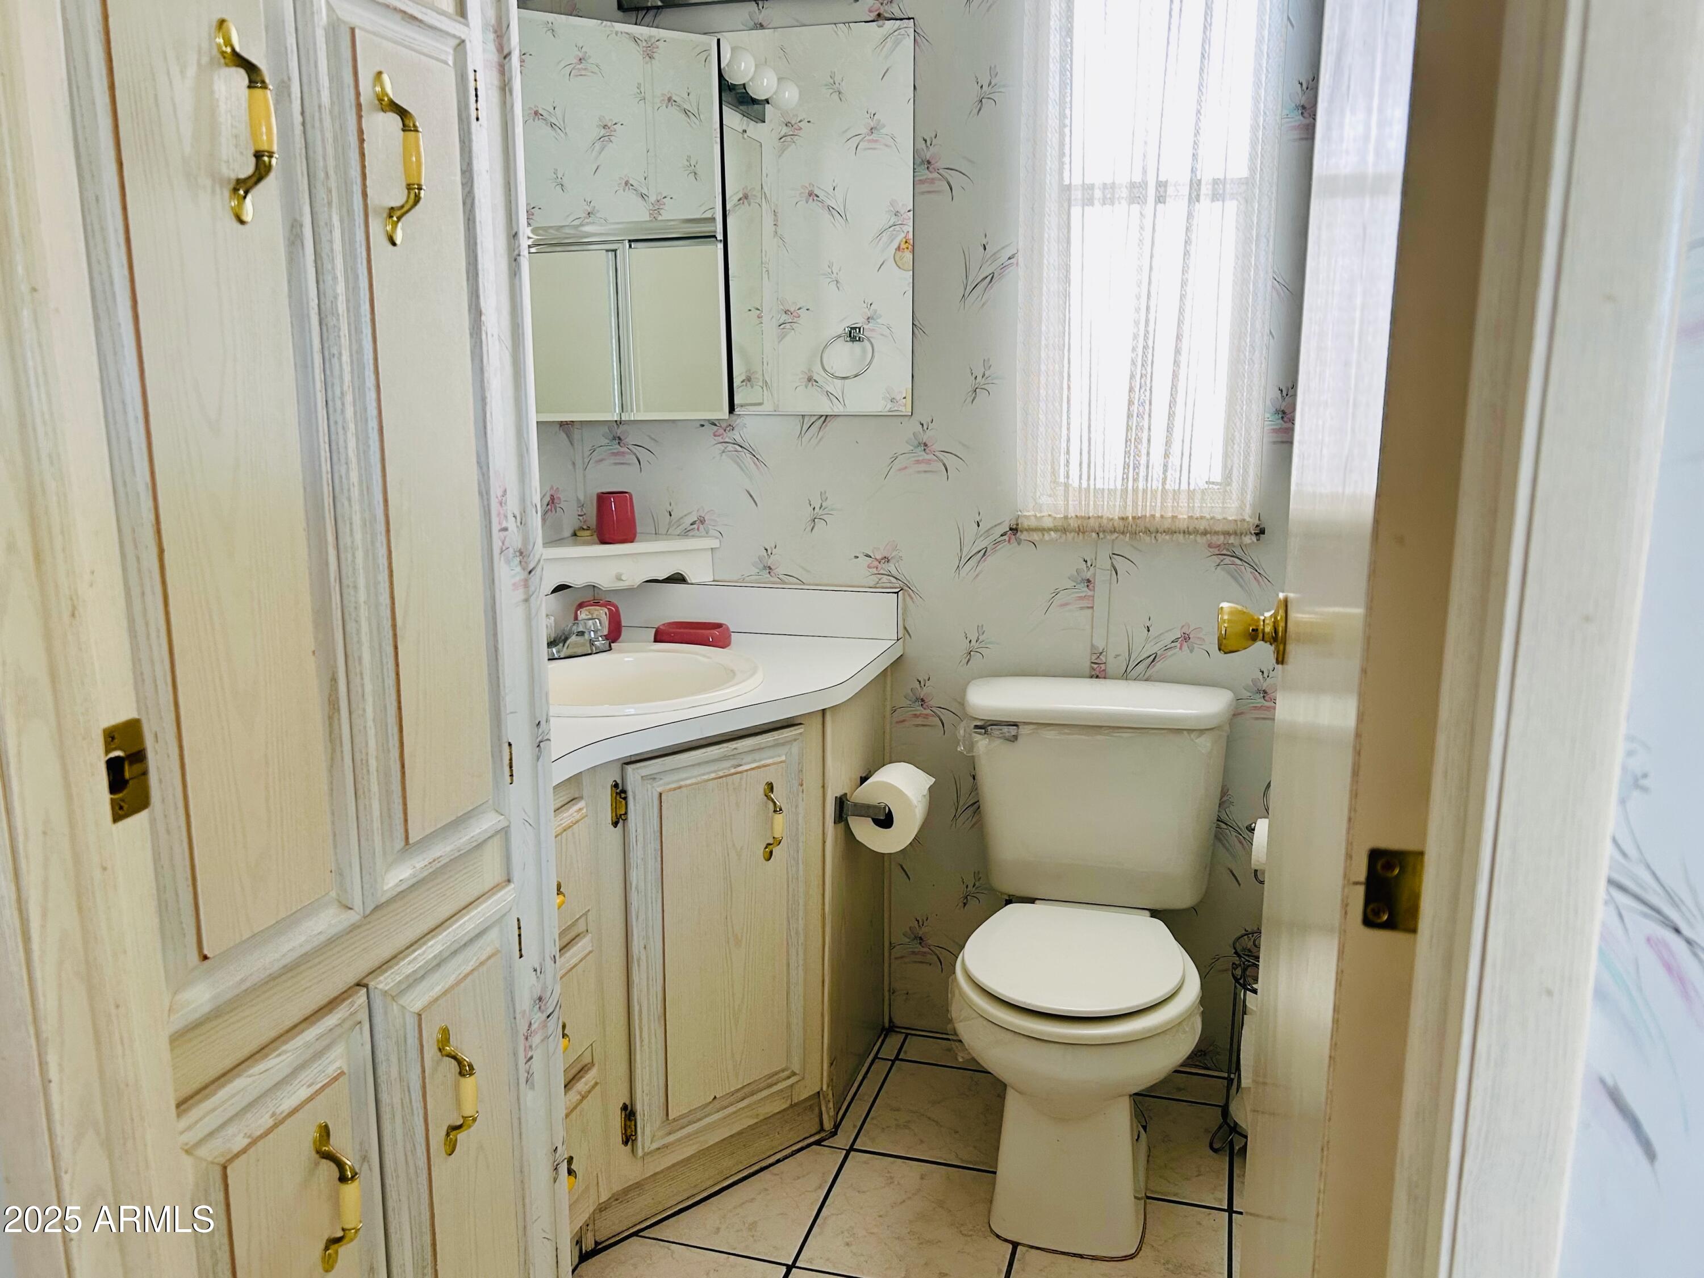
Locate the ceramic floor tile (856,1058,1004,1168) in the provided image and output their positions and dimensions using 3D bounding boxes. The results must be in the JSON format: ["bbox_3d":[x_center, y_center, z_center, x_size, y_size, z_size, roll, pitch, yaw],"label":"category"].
[{"bbox_3d":[0.188,0.838,2.247,0.302,0.009,0.302,3,12,16],"label":"ceramic floor tile"}]

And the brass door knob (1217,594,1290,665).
[{"bbox_3d":[0.369,-0.011,1.183,0.062,0.065,0.065,3,12,16],"label":"brass door knob"}]

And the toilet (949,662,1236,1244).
[{"bbox_3d":[0.364,0.496,2.045,0.440,0.741,0.650,3,11,14],"label":"toilet"}]

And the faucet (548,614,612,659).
[{"bbox_3d":[-0.473,-0.005,2.208,0.160,0.078,0.135,-10,15,-41],"label":"faucet"}]

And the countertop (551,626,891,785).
[{"bbox_3d":[-0.358,0.102,1.978,0.650,0.035,1.040,3,12,16],"label":"countertop"}]

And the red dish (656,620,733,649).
[{"bbox_3d":[-0.286,-0.012,2.380,0.140,0.036,0.085,4,12,21],"label":"red dish"}]

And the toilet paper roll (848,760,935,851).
[{"bbox_3d":[0.064,0.279,2.118,0.119,0.119,0.104,3,12,16],"label":"toilet paper roll"}]

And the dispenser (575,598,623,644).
[{"bbox_3d":[-0.472,-0.035,2.385,0.080,0.080,0.052,-6,13,-29],"label":"dispenser"}]

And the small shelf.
[{"bbox_3d":[-0.470,-0.147,2.426,0.387,0.092,0.238,-6,13,-28],"label":"small shelf"}]

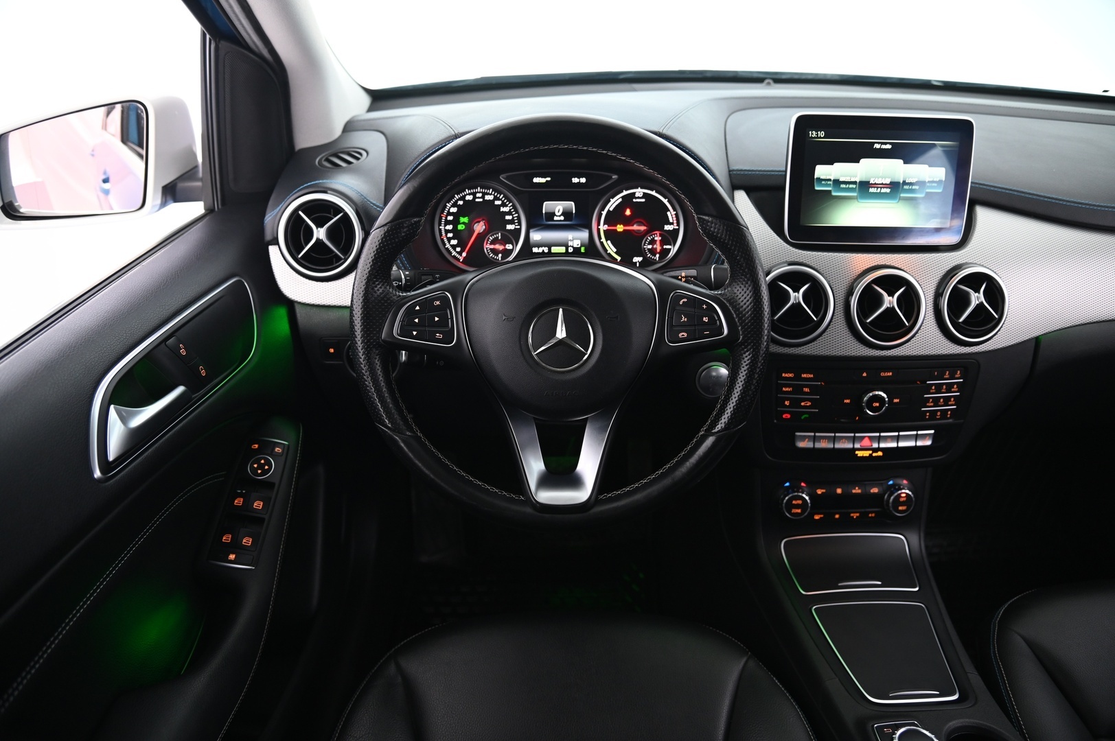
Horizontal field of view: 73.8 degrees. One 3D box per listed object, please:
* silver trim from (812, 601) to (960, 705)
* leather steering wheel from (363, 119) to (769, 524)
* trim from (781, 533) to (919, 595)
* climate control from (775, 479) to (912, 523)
[{"bbox_3d":[0.370,0.312,0.826,0.136,0.014,0.128,-1,33,-3],"label":"silver trim"},{"bbox_3d":[0.003,-0.042,0.682,0.373,0.366,0.085,0,5,0],"label":"leather steering wheel"},{"bbox_3d":[0.365,0.238,0.920,0.156,0.020,0.079,-1,52,-3],"label":"trim"},{"bbox_3d":[0.363,0.164,0.939,0.166,0.053,0.032,-1,14,-3],"label":"climate control"}]

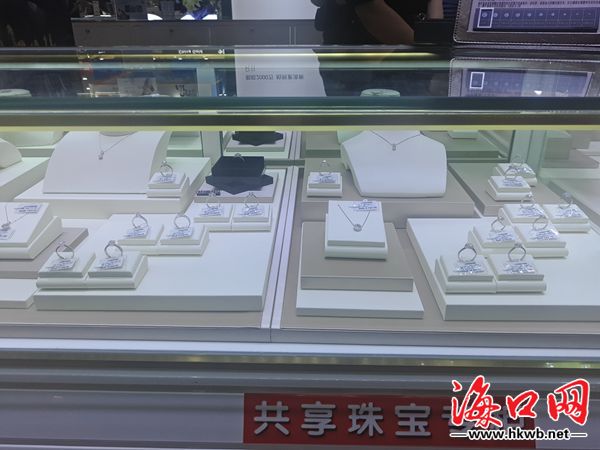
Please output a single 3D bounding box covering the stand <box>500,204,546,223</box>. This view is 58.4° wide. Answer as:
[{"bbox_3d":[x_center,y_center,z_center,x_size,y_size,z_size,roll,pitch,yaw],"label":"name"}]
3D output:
[{"bbox_3d":[0.309,-0.009,0.739,0.052,0.024,0.046,1,21,2],"label":"stand"}]

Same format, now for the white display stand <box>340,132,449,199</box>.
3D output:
[{"bbox_3d":[0.154,-0.133,0.870,0.170,0.115,0.210,0,21,2],"label":"white display stand"}]

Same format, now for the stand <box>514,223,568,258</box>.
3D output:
[{"bbox_3d":[0.296,0.020,0.665,0.052,0.024,0.046,0,21,1],"label":"stand"}]

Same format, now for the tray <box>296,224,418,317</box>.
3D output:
[{"bbox_3d":[0.062,0.044,0.616,0.122,0.009,0.214,1,22,2],"label":"tray"}]

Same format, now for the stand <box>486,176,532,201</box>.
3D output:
[{"bbox_3d":[0.316,-0.055,0.809,0.052,0.024,0.046,0,21,1],"label":"stand"}]

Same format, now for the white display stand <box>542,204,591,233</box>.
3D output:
[{"bbox_3d":[0.337,-0.009,0.682,0.049,0.021,0.042,0,22,1],"label":"white display stand"}]

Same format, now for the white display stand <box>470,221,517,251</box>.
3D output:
[{"bbox_3d":[0.227,0.018,0.616,0.049,0.021,0.042,0,22,1],"label":"white display stand"}]

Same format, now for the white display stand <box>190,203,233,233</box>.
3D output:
[{"bbox_3d":[-0.110,-0.010,0.687,0.049,0.021,0.042,0,22,1],"label":"white display stand"}]

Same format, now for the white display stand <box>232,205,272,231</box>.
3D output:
[{"bbox_3d":[-0.065,-0.011,0.739,0.052,0.024,0.046,0,21,0],"label":"white display stand"}]

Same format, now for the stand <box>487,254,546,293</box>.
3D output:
[{"bbox_3d":[0.233,0.051,0.584,0.052,0.024,0.046,0,21,1],"label":"stand"}]

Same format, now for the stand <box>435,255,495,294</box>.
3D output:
[{"bbox_3d":[0.180,0.052,0.583,0.052,0.024,0.046,0,21,1],"label":"stand"}]

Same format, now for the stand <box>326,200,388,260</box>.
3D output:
[{"bbox_3d":[0.064,0.004,0.612,0.066,0.040,0.075,2,22,5],"label":"stand"}]

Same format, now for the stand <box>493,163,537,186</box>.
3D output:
[{"bbox_3d":[0.354,-0.083,0.880,0.052,0.024,0.046,0,21,1],"label":"stand"}]

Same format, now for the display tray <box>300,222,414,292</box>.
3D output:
[{"bbox_3d":[0.060,0.032,0.616,0.114,0.014,0.149,1,22,2],"label":"display tray"}]

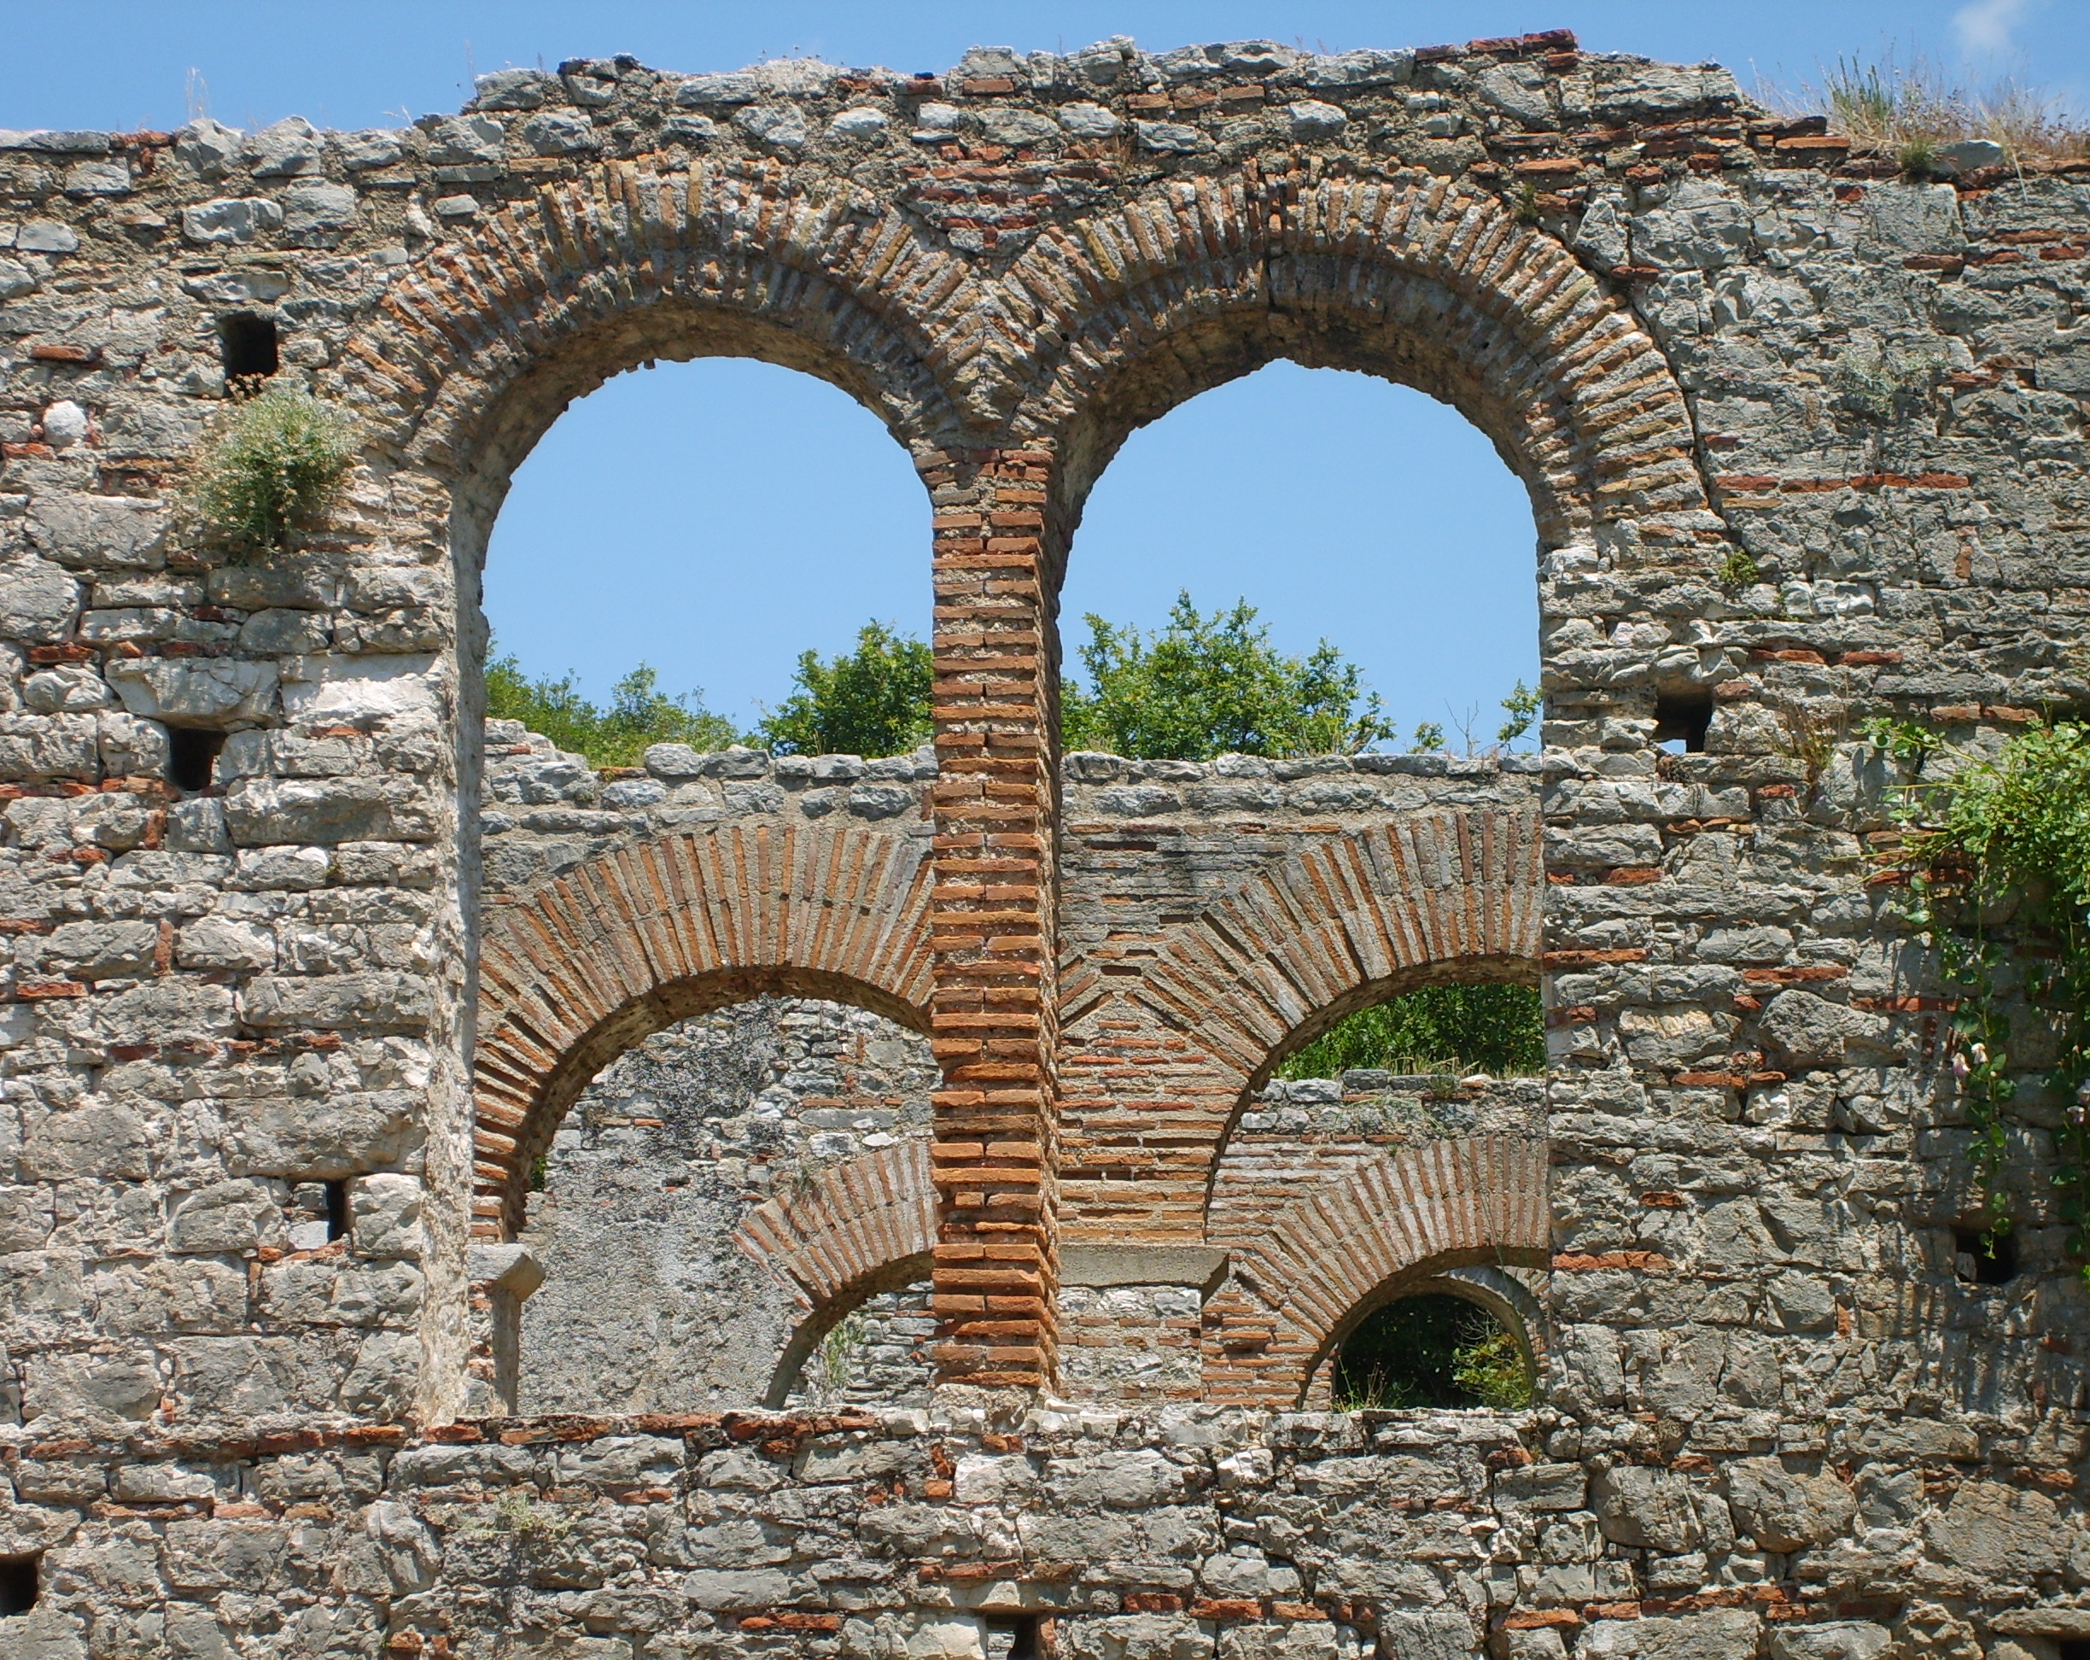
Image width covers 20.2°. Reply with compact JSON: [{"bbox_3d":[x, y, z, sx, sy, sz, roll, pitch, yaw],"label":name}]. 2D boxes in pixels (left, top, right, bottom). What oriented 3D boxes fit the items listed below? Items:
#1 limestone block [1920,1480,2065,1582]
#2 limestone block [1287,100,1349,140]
[{"bbox_3d":[2.878,2.150,17.865,0.420,0.303,0.280,-1,-13,5],"label":"limestone block"},{"bbox_3d":[0.860,-2.216,18.592,0.196,0.134,0.160,-1,-15,2],"label":"limestone block"}]

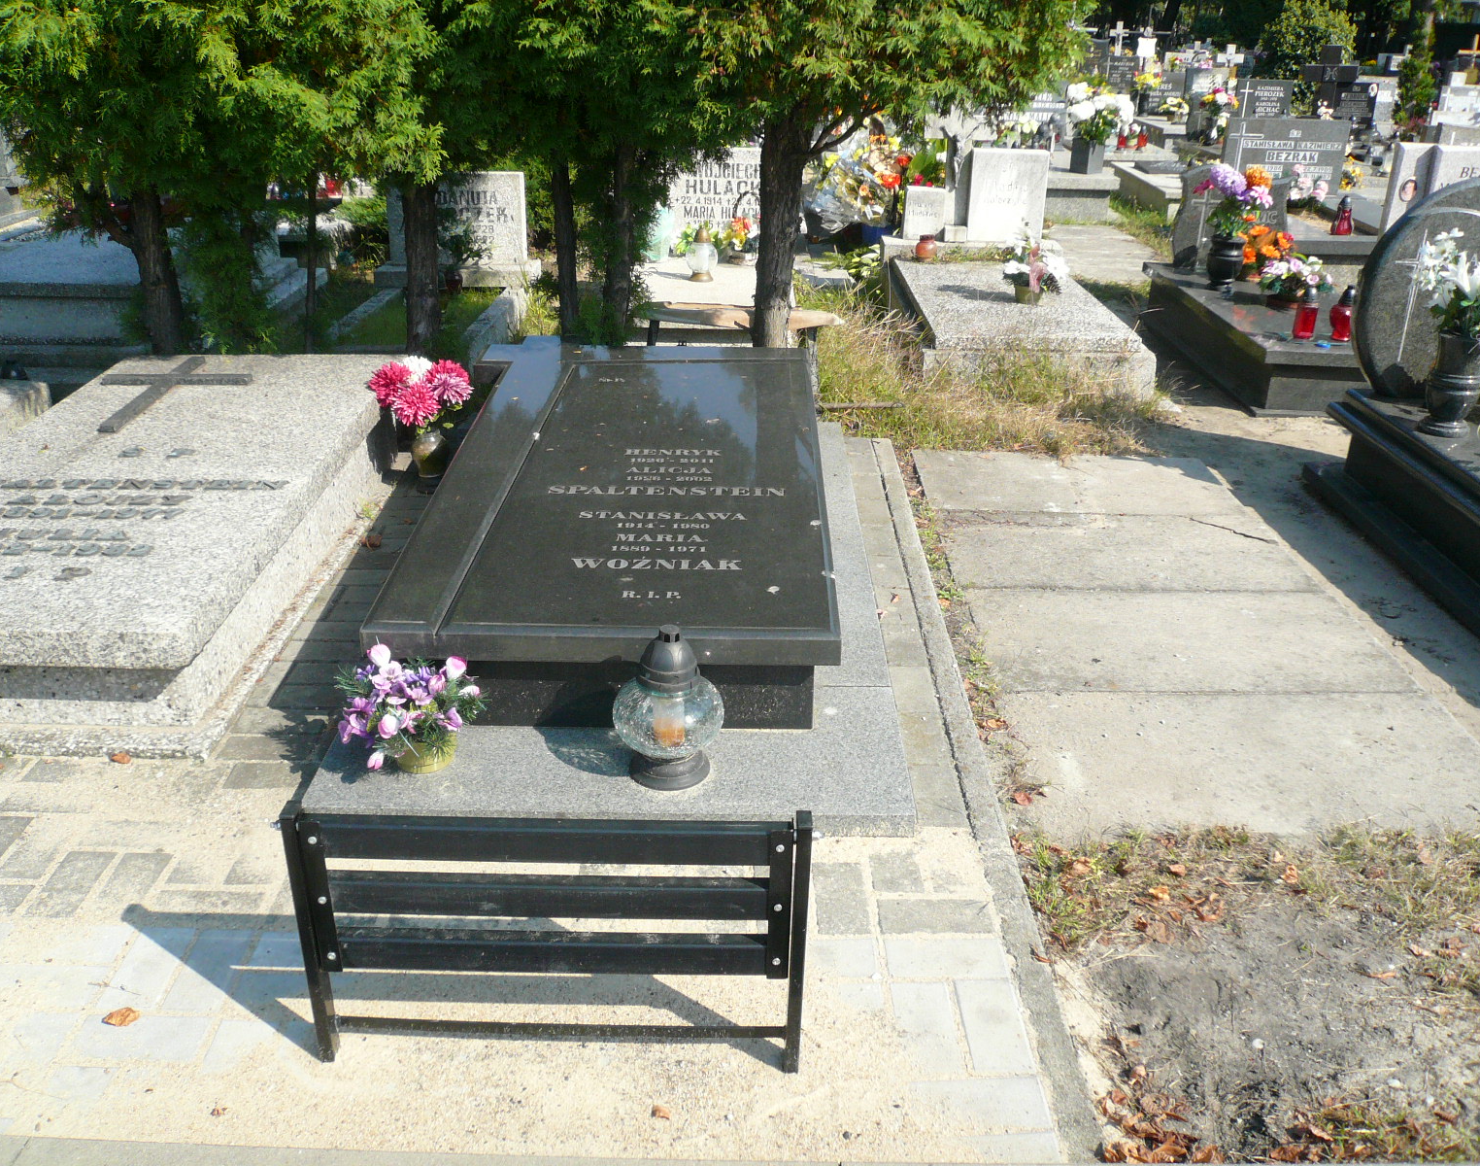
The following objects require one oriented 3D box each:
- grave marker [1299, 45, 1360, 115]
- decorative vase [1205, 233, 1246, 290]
[{"bbox_3d":[4.923,-4.169,10.601,0.490,0.680,0.120,0,26,1],"label":"grave marker"},{"bbox_3d":[2.211,-1.457,5.709,0.172,0.235,0.172,1,25,0],"label":"decorative vase"}]

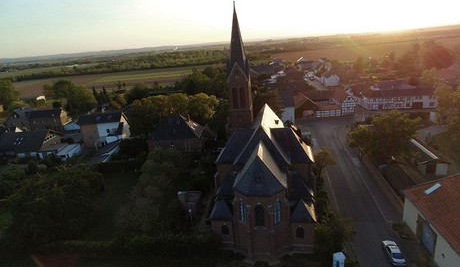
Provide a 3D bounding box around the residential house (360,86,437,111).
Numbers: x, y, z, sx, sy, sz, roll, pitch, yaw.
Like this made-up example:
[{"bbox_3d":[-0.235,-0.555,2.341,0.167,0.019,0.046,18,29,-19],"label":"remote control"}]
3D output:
[{"bbox_3d":[67.704,-14.625,116.845,26.000,7.900,9.800,-2,17,5],"label":"residential house"}]

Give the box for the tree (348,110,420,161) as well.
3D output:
[{"bbox_3d":[38.050,-0.670,74.983,16.800,10.200,13.800,-4,17,0],"label":"tree"}]

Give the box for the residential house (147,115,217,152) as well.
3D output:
[{"bbox_3d":[-15.291,-0.870,88.921,17.200,10.000,12.500,-3,17,2],"label":"residential house"}]

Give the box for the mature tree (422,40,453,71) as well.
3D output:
[{"bbox_3d":[137.685,-51.115,196.657,19.000,20.500,18.500,-4,17,0],"label":"mature tree"}]

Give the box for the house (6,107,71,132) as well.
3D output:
[{"bbox_3d":[-77.035,-5.529,118.146,20.500,9.400,9.500,-3,17,2],"label":"house"}]

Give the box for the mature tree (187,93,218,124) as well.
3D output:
[{"bbox_3d":[-10.524,-9.392,119.024,12.000,13.870,11.500,-4,17,0],"label":"mature tree"}]

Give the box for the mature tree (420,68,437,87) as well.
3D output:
[{"bbox_3d":[106.334,-29.002,157.819,8.000,12.460,8.000,-4,17,0],"label":"mature tree"}]

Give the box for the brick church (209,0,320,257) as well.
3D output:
[{"bbox_3d":[5.323,-3.448,47.460,15.400,36.300,26.600,-1,18,10],"label":"brick church"}]

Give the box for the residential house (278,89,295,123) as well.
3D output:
[{"bbox_3d":[22.430,-10.931,120.163,7.800,11.600,11.000,-2,17,8],"label":"residential house"}]

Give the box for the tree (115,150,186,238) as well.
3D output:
[{"bbox_3d":[-12.166,9.982,46.173,10.600,14.200,10.600,-4,17,0],"label":"tree"}]

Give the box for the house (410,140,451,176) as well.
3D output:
[{"bbox_3d":[48.151,5.628,73.144,6.500,3.900,14.000,-1,17,11],"label":"house"}]

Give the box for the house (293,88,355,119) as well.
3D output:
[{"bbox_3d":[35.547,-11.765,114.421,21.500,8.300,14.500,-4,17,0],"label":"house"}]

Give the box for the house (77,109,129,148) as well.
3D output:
[{"bbox_3d":[-45.631,-1.414,106.900,14.800,10.600,10.800,-4,17,0],"label":"house"}]

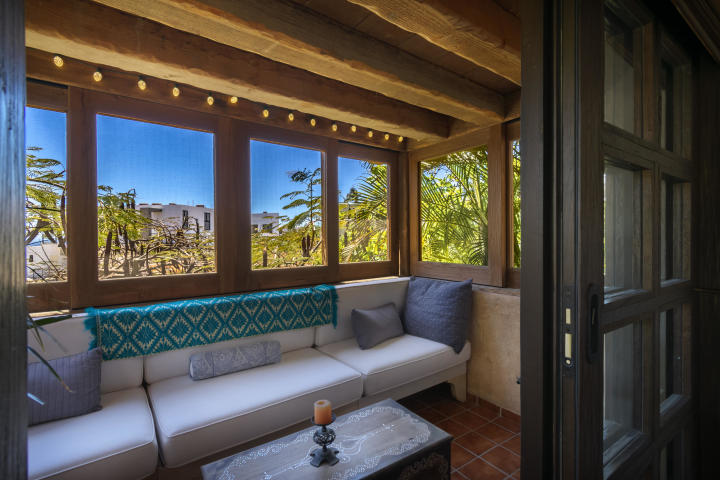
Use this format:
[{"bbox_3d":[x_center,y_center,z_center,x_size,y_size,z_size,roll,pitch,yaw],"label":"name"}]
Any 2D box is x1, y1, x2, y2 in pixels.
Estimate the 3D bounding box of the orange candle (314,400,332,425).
[{"bbox_3d":[-0.150,0.719,1.335,0.072,0.070,0.072,0,0,0],"label":"orange candle"}]

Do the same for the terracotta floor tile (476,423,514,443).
[{"bbox_3d":[0.928,1.343,2.223,0.194,0.012,0.194,0,0,-34],"label":"terracotta floor tile"}]

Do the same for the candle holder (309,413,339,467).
[{"bbox_3d":[-0.149,0.831,1.334,0.104,0.170,0.104,0,0,0],"label":"candle holder"}]

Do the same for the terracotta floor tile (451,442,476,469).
[{"bbox_3d":[0.593,1.345,2.000,0.194,0.012,0.194,0,0,-34],"label":"terracotta floor tile"}]

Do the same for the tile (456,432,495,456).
[{"bbox_3d":[0.760,1.344,2.111,0.194,0.012,0.194,0,0,-34],"label":"tile"}]

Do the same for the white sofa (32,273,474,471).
[{"bbox_3d":[-0.569,0.873,2.127,3.028,0.951,0.770,0,0,-34],"label":"white sofa"}]

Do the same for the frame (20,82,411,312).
[{"bbox_3d":[-0.826,-0.243,2.464,2.975,1.280,0.090,0,0,-34],"label":"frame"}]

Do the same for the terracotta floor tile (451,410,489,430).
[{"bbox_3d":[0.816,1.344,2.390,0.194,0.012,0.194,0,0,-34],"label":"terracotta floor tile"}]

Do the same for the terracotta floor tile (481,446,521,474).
[{"bbox_3d":[0.872,1.343,1.944,0.194,0.012,0.194,0,0,-34],"label":"terracotta floor tile"}]

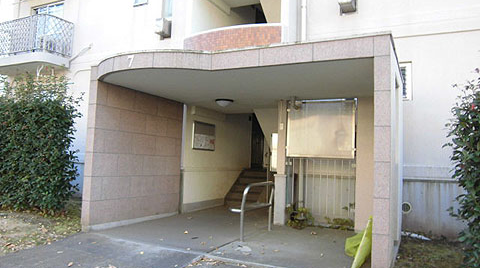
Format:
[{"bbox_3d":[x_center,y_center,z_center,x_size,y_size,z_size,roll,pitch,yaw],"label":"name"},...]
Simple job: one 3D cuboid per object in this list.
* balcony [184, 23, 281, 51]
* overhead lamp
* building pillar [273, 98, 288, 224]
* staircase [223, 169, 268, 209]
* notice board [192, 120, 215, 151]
[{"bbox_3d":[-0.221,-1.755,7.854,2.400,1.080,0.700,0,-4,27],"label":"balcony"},{"bbox_3d":[-0.304,-0.614,7.164,0.345,0.130,0.345,2,-4,0],"label":"overhead lamp"},{"bbox_3d":[0.818,0.560,7.084,0.190,2.390,0.190,0,-4,27],"label":"building pillar"},{"bbox_3d":[0.295,1.450,9.843,1.030,0.950,1.150,0,-4,27],"label":"staircase"},{"bbox_3d":[-0.821,0.058,8.647,0.060,0.645,0.970,0,-4,27],"label":"notice board"}]

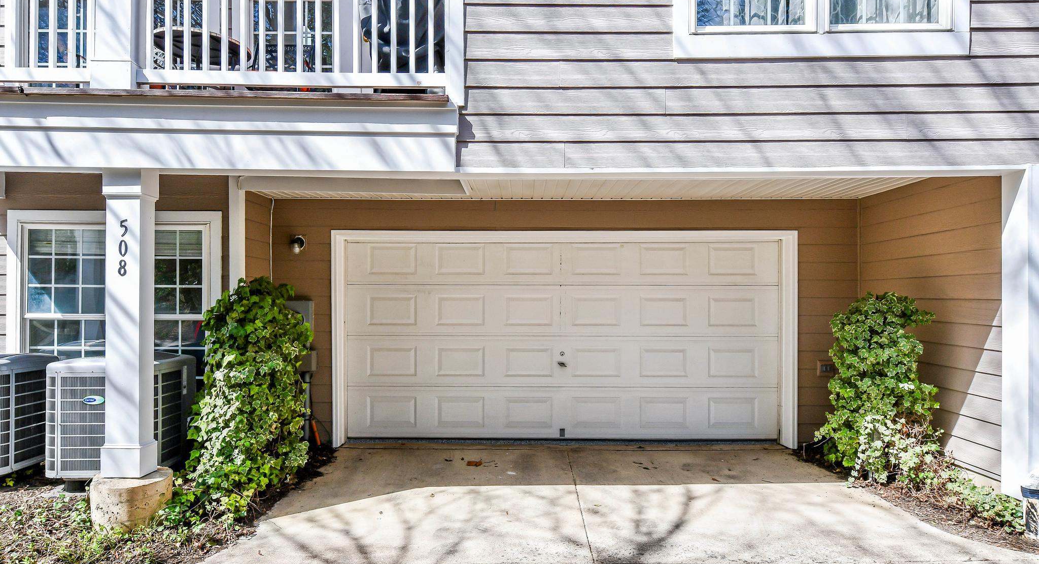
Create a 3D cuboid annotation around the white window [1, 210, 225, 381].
[{"bbox_3d":[-3.760,0.310,5.660,2.000,1.920,0.130,0,0,0],"label":"white window"}]

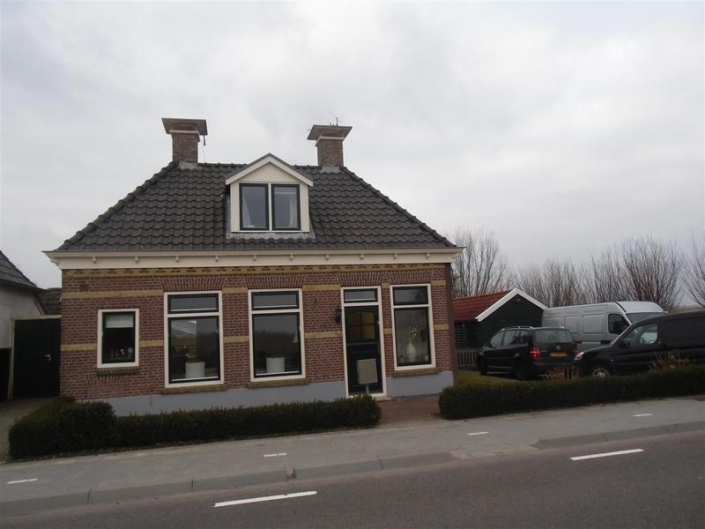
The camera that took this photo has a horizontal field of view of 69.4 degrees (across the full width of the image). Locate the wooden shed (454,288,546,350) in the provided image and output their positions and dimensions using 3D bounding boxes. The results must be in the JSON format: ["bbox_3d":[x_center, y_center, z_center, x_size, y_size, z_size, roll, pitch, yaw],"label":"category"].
[{"bbox_3d":[6.355,2.995,24.602,4.000,3.250,6.200,-1,-7,-15],"label":"wooden shed"}]

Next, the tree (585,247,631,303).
[{"bbox_3d":[14.359,1.815,28.088,2.800,5.680,2.660,-1,-7,-15],"label":"tree"}]

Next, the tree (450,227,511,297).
[{"bbox_3d":[7.978,1.486,31.083,4.000,7.600,3.800,-1,-7,-15],"label":"tree"}]

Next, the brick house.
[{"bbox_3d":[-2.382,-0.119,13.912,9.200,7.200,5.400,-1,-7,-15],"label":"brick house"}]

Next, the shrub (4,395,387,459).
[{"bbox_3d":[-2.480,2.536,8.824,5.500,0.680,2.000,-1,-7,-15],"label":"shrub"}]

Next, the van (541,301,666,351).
[{"bbox_3d":[9.221,2.476,17.607,2.000,2.400,5.350,-1,-7,-15],"label":"van"}]

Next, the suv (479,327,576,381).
[{"bbox_3d":[5.918,3.062,17.819,1.820,1.660,4.400,-1,-6,-12],"label":"suv"}]

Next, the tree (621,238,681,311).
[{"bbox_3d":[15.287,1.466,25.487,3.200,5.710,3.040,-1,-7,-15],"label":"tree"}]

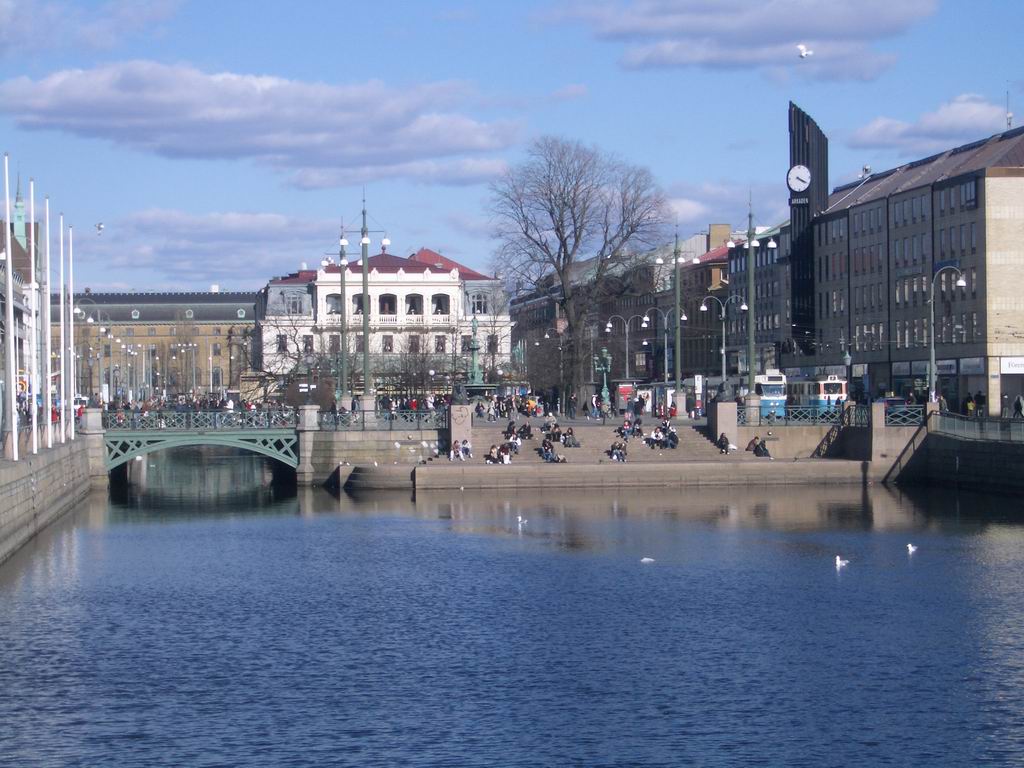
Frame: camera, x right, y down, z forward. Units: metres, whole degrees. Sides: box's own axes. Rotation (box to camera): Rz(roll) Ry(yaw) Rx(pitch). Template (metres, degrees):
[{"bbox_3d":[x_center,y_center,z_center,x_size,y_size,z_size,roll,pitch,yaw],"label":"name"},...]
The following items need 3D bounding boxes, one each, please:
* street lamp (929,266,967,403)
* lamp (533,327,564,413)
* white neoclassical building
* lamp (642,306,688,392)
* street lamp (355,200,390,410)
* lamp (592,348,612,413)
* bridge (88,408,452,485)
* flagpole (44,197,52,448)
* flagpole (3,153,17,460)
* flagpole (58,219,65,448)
[{"bbox_3d":[23.254,-2.643,139.000,2.000,7.300,0.500,0,0,-6],"label":"street lamp"},{"bbox_3d":[4.859,-1.567,272.000,3.200,8.400,0.500,0,0,-6],"label":"lamp"},{"bbox_3d":[-13.788,-5.988,286.000,27.500,17.300,24.000,0,0,-3],"label":"white neoclassical building"},{"bbox_3d":[11.990,-1.724,204.000,3.400,8.500,0.500,0,0,-6],"label":"lamp"},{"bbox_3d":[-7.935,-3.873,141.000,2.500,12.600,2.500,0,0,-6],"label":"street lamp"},{"bbox_3d":[6.749,-0.184,192.000,1.450,5.300,1.450,0,0,-6],"label":"lamp"},{"bbox_3d":[-14.024,3.541,147.500,20.100,4.350,16.000,0,0,-6],"label":"bridge"},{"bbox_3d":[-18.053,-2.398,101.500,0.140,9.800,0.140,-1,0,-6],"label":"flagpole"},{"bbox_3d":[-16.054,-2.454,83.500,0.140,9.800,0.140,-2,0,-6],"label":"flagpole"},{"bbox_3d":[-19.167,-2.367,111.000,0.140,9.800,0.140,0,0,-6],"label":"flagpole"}]

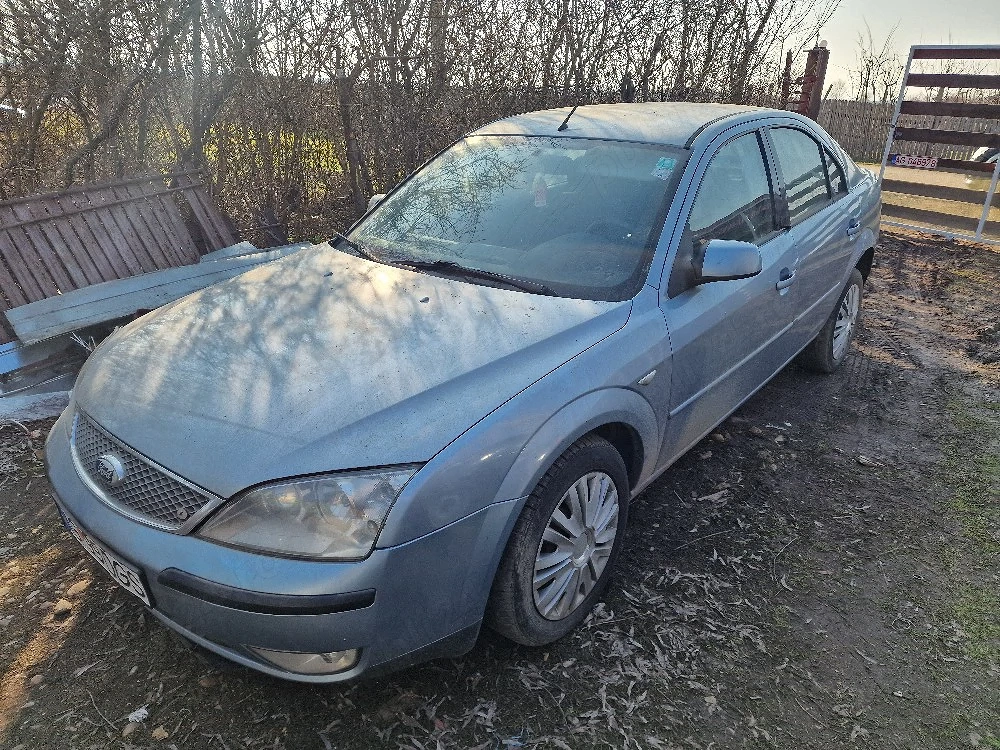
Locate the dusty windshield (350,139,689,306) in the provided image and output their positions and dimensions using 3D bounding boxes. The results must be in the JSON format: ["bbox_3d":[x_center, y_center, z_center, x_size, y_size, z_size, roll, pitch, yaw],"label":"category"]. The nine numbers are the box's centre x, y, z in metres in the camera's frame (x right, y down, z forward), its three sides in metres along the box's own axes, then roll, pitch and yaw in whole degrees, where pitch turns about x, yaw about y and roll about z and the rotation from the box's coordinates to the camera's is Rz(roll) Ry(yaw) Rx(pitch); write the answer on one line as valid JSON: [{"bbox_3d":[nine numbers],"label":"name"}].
[{"bbox_3d":[-0.006,-0.659,2.574,1.460,0.170,0.910,18,58,37],"label":"dusty windshield"}]

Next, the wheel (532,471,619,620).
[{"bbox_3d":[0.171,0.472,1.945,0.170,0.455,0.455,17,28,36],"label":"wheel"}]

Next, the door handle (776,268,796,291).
[{"bbox_3d":[1.167,-0.392,2.696,0.055,0.050,0.215,18,28,37],"label":"door handle"}]

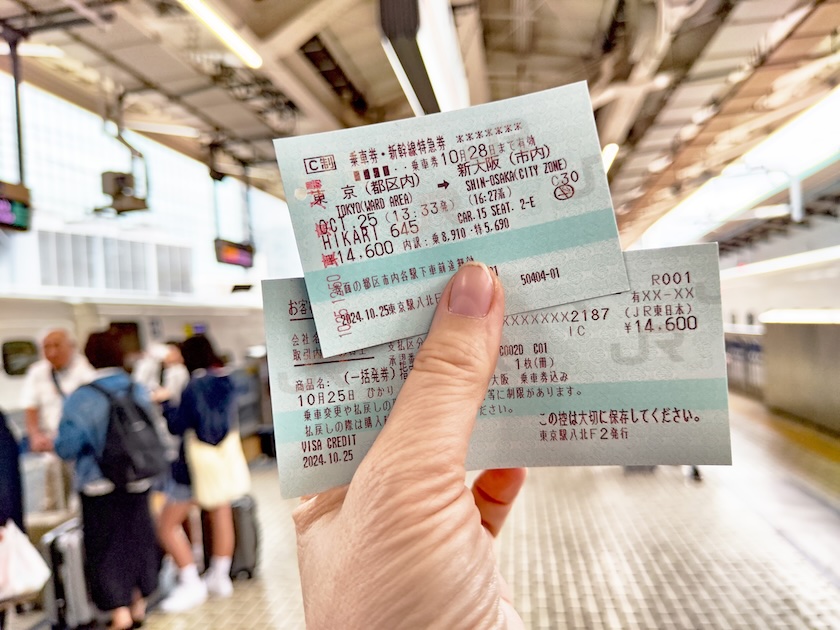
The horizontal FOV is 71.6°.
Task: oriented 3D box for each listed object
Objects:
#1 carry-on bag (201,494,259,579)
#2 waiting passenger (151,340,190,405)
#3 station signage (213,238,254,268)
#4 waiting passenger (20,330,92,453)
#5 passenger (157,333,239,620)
[{"bbox_3d":[-1.262,1.443,3.880,0.345,0.515,0.230,-4,-1,39],"label":"carry-on bag"},{"bbox_3d":[-2.032,0.987,4.800,0.340,1.550,0.430,-3,-1,-28],"label":"waiting passenger"},{"bbox_3d":[-3.140,-1.034,9.833,0.120,0.350,1.160,-4,-1,9],"label":"station signage"},{"bbox_3d":[-2.315,0.929,3.750,0.490,1.670,0.340,-3,-1,-13],"label":"waiting passenger"},{"bbox_3d":[-1.330,0.913,3.530,0.400,1.570,0.430,-4,-1,26],"label":"passenger"}]

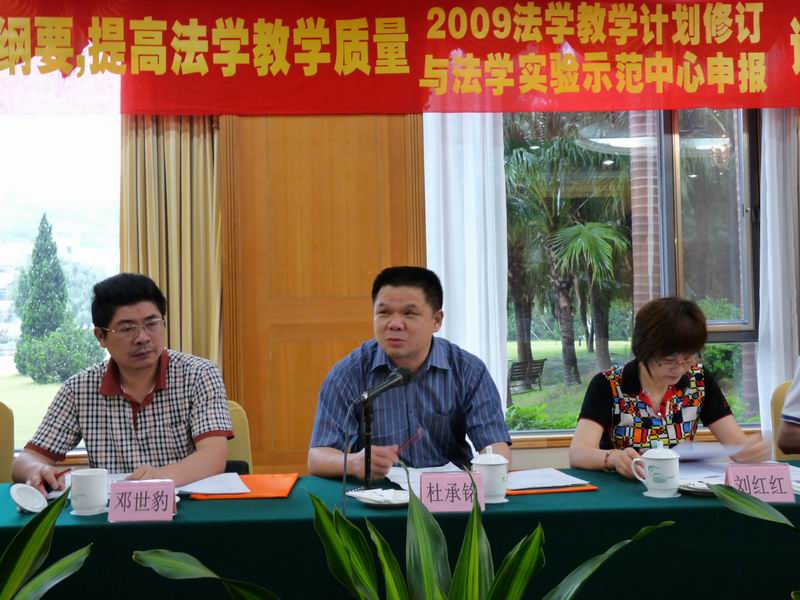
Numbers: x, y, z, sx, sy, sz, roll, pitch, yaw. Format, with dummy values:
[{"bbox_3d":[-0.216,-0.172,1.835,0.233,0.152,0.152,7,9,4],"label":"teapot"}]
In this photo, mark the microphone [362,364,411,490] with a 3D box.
[{"bbox_3d":[-0.032,0.325,2.460,0.170,0.310,0.080,0,-2,-41],"label":"microphone"}]

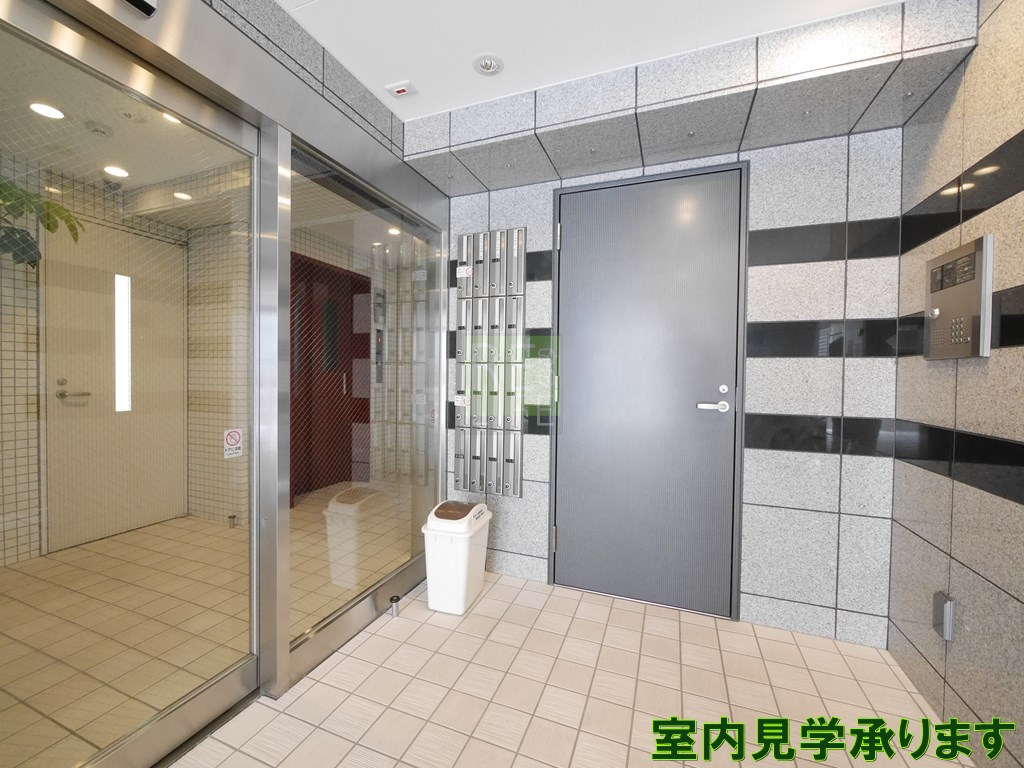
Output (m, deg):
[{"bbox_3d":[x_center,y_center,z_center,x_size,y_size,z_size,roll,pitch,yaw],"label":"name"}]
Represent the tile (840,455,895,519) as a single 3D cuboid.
[{"bbox_3d":[1.458,0.422,1.708,0.170,0.246,0.022,1,1,21],"label":"tile"}]

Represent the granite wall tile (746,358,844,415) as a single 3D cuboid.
[{"bbox_3d":[1.198,0.009,1.774,0.359,0.242,0.020,1,1,20],"label":"granite wall tile"}]

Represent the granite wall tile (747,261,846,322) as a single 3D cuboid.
[{"bbox_3d":[1.217,-0.391,1.780,0.355,0.245,0.020,1,1,21],"label":"granite wall tile"}]

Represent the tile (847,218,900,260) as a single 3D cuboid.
[{"bbox_3d":[1.452,-0.581,1.670,0.170,0.155,0.020,1,1,20],"label":"tile"}]

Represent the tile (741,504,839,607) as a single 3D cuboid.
[{"bbox_3d":[1.202,0.740,1.804,0.355,0.403,0.020,1,1,21],"label":"tile"}]

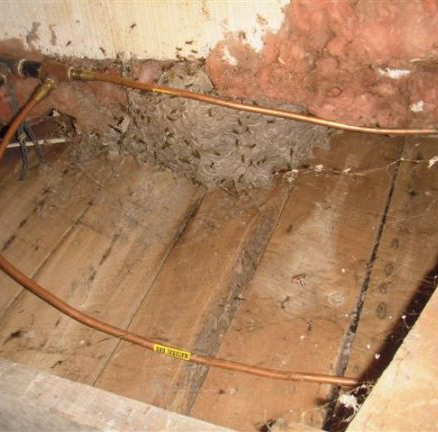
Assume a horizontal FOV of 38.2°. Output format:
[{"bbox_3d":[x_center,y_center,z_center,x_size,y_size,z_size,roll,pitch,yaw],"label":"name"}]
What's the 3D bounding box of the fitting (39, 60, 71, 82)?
[{"bbox_3d":[-0.277,-0.243,1.086,0.067,0.038,0.052,12,49,25],"label":"fitting"}]

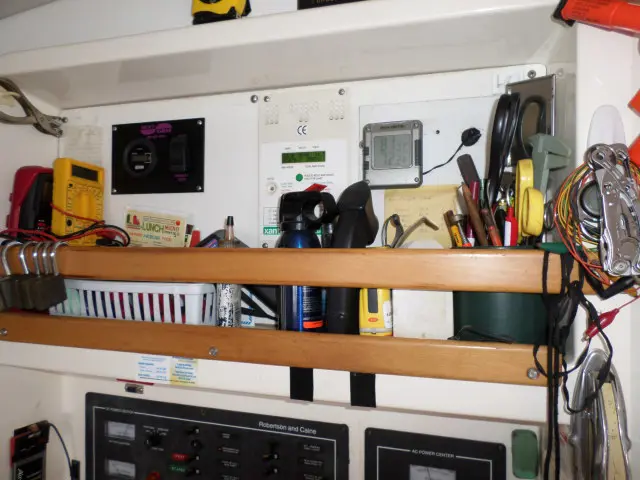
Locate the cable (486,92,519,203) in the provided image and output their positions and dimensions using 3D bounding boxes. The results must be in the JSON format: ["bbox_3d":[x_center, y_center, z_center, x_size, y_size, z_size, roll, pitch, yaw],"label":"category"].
[{"bbox_3d":[0.194,-0.070,0.505,0.034,0.180,0.028,7,-4,17],"label":"cable"}]

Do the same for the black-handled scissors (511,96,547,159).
[{"bbox_3d":[0.229,-0.117,0.505,0.037,0.083,0.018,0,-1,17],"label":"black-handled scissors"}]

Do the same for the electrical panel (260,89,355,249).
[{"bbox_3d":[-0.017,-0.089,0.612,0.125,0.210,0.030,0,-1,17],"label":"electrical panel"}]

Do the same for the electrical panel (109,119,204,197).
[{"bbox_3d":[-0.235,-0.120,0.682,0.157,0.104,0.018,0,-1,17],"label":"electrical panel"}]

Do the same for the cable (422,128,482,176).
[{"bbox_3d":[0.159,-0.105,0.560,0.069,0.056,0.018,0,-1,17],"label":"cable"}]

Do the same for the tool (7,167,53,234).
[{"bbox_3d":[-0.407,-0.040,0.685,0.045,0.118,0.078,0,-1,17],"label":"tool"}]

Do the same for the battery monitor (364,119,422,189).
[{"bbox_3d":[0.091,-0.101,0.570,0.071,0.079,0.028,0,-1,17],"label":"battery monitor"}]

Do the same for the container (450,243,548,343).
[{"bbox_3d":[0.187,0.061,0.483,0.096,0.112,0.096,0,-1,17],"label":"container"}]

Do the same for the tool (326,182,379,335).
[{"bbox_3d":[0.038,0.027,0.535,0.060,0.182,0.050,0,-1,17],"label":"tool"}]

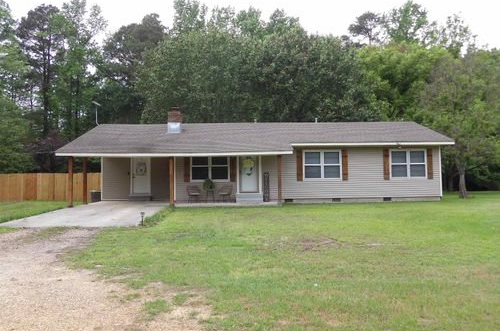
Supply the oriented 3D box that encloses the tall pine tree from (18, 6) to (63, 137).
[{"bbox_3d":[-20.174,-6.342,38.697,4.436,18.381,4.436,-1,-2,-4],"label":"tall pine tree"}]

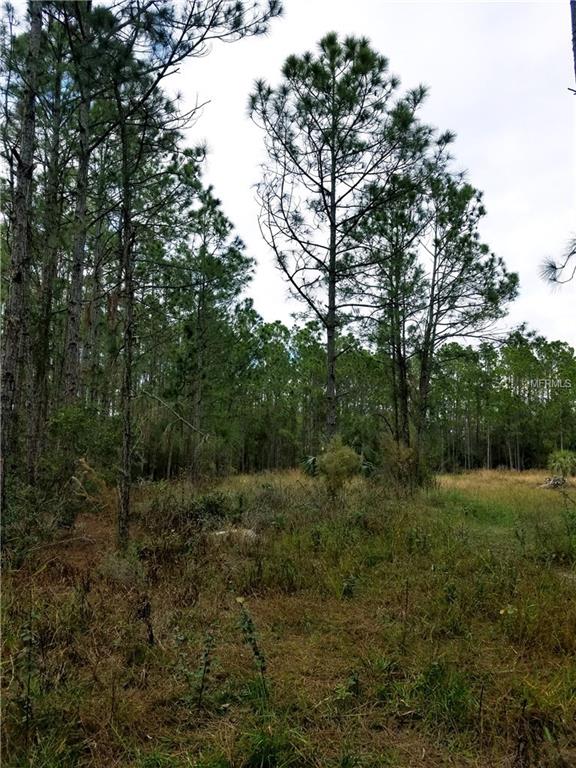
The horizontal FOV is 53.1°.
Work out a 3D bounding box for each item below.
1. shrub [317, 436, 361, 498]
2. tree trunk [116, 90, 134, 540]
[{"bbox_3d":[1.673,2.743,19.108,1.458,2.051,1.458,-1,-7,5],"label":"shrub"},{"bbox_3d":[-2.555,-1.105,9.002,0.250,7.297,0.250,0,-7,-16],"label":"tree trunk"}]

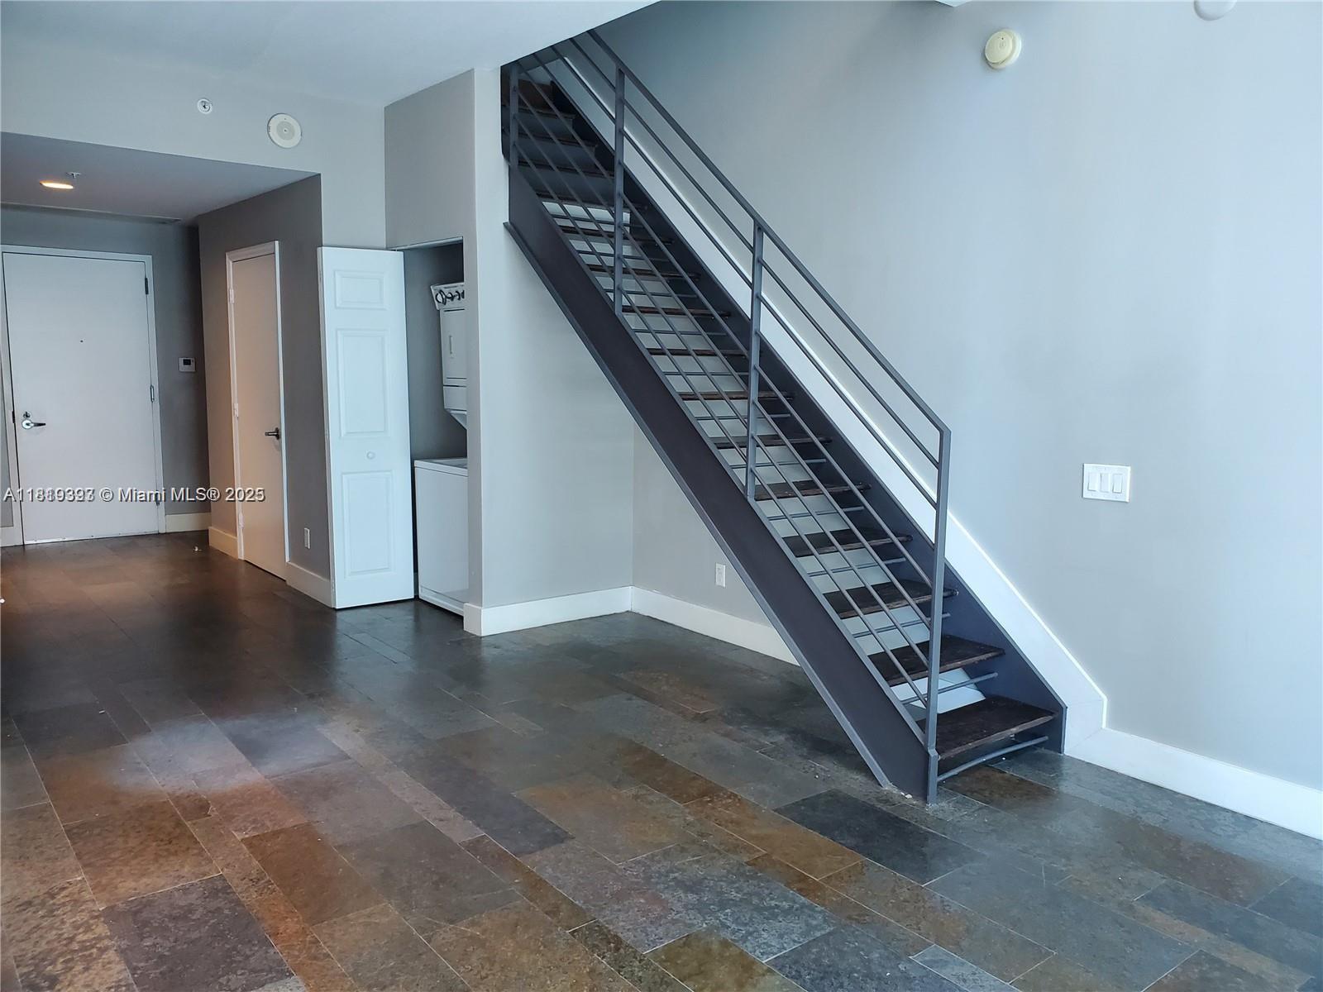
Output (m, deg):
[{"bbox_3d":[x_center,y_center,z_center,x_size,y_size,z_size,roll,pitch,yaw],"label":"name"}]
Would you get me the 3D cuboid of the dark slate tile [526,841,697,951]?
[{"bbox_3d":[-0.150,1.085,2.730,0.198,0.011,0.601,-5,9,-38],"label":"dark slate tile"}]

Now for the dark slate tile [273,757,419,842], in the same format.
[{"bbox_3d":[-1.031,0.988,3.224,0.296,0.014,0.605,-5,9,-39],"label":"dark slate tile"}]

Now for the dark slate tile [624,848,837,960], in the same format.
[{"bbox_3d":[0.178,1.090,2.724,0.299,0.011,0.601,-5,9,-38],"label":"dark slate tile"}]

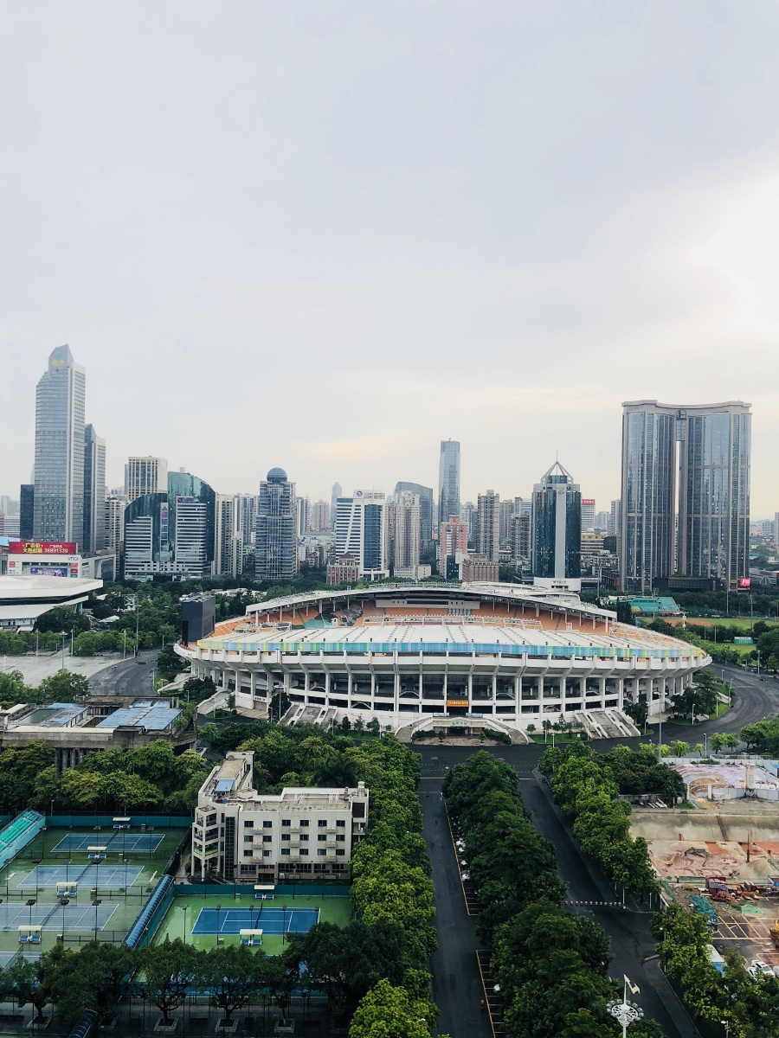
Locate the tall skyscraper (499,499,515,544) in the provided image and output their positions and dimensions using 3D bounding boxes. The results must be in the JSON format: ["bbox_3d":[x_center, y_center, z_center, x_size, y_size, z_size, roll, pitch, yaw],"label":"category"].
[{"bbox_3d":[148.680,28.640,1065.020,20.000,105.000,20.000,1,0,-1],"label":"tall skyscraper"}]

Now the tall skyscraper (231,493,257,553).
[{"bbox_3d":[-244.420,18.610,1439.210,46.200,121.500,26.000,1,0,-1],"label":"tall skyscraper"}]

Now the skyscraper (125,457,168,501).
[{"bbox_3d":[-293.940,1.540,1021.420,35.400,151.300,42.000,1,0,-1],"label":"skyscraper"}]

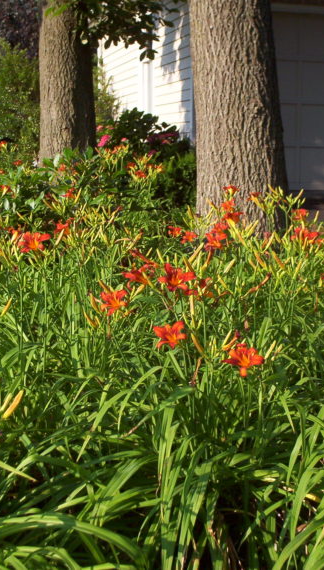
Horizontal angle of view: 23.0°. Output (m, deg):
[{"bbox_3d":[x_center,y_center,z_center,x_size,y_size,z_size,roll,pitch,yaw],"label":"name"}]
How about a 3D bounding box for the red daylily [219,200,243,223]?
[{"bbox_3d":[0.367,-0.388,4.200,0.110,0.105,0.090,0,13,0],"label":"red daylily"}]

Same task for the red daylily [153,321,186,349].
[{"bbox_3d":[0.023,0.152,2.450,0.106,0.088,0.080,1,13,6],"label":"red daylily"}]

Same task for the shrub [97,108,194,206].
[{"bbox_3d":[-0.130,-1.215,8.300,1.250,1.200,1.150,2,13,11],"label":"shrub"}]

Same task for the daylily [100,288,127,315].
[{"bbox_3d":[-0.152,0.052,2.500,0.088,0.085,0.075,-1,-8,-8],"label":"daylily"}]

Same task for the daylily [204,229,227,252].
[{"bbox_3d":[0.249,-0.207,3.700,0.102,0.100,0.085,-1,13,-6],"label":"daylily"}]

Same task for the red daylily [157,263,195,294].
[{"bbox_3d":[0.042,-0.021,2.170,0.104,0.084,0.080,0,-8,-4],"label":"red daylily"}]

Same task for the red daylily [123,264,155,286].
[{"bbox_3d":[-0.085,-0.033,2.750,0.095,0.080,0.100,-6,14,-25],"label":"red daylily"}]

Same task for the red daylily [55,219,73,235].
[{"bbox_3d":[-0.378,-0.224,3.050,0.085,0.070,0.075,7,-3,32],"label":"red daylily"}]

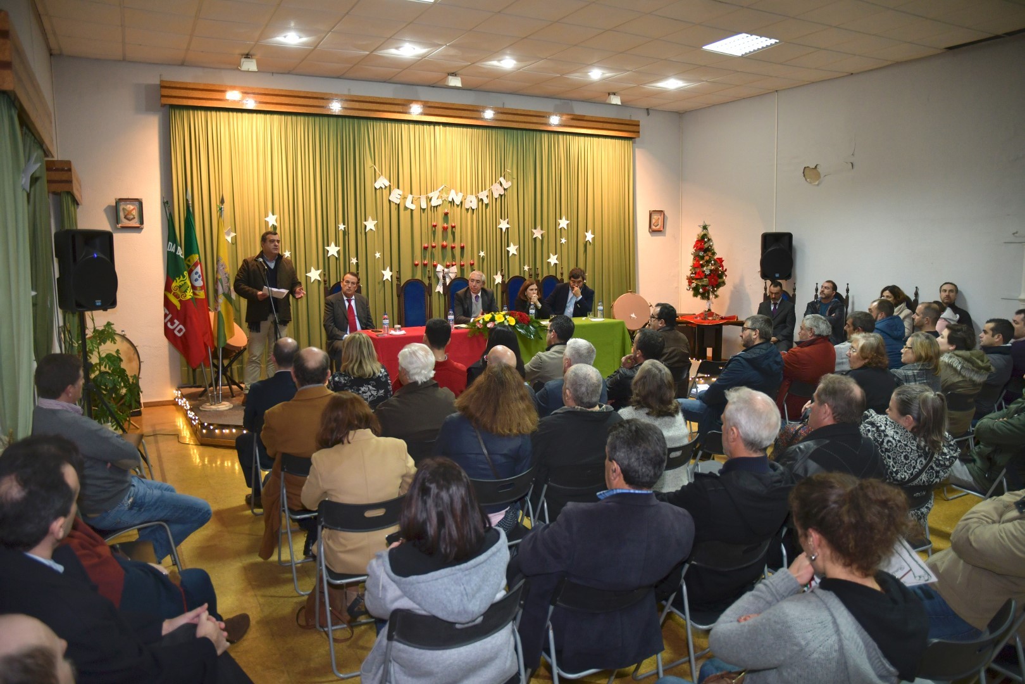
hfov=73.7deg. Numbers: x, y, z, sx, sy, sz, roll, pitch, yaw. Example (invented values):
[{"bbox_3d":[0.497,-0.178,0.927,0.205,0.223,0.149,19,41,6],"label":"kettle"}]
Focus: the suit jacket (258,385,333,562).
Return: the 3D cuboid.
[{"bbox_3d":[-1.077,0.685,3.738,0.560,0.940,0.500,-4,9,-22],"label":"suit jacket"}]

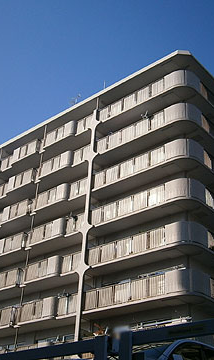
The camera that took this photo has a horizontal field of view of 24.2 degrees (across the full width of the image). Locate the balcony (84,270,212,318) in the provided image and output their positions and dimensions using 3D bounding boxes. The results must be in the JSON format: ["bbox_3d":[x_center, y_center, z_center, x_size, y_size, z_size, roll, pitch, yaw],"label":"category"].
[{"bbox_3d":[2.129,6.498,28.069,7.644,1.246,1.680,-22,-39,36],"label":"balcony"}]

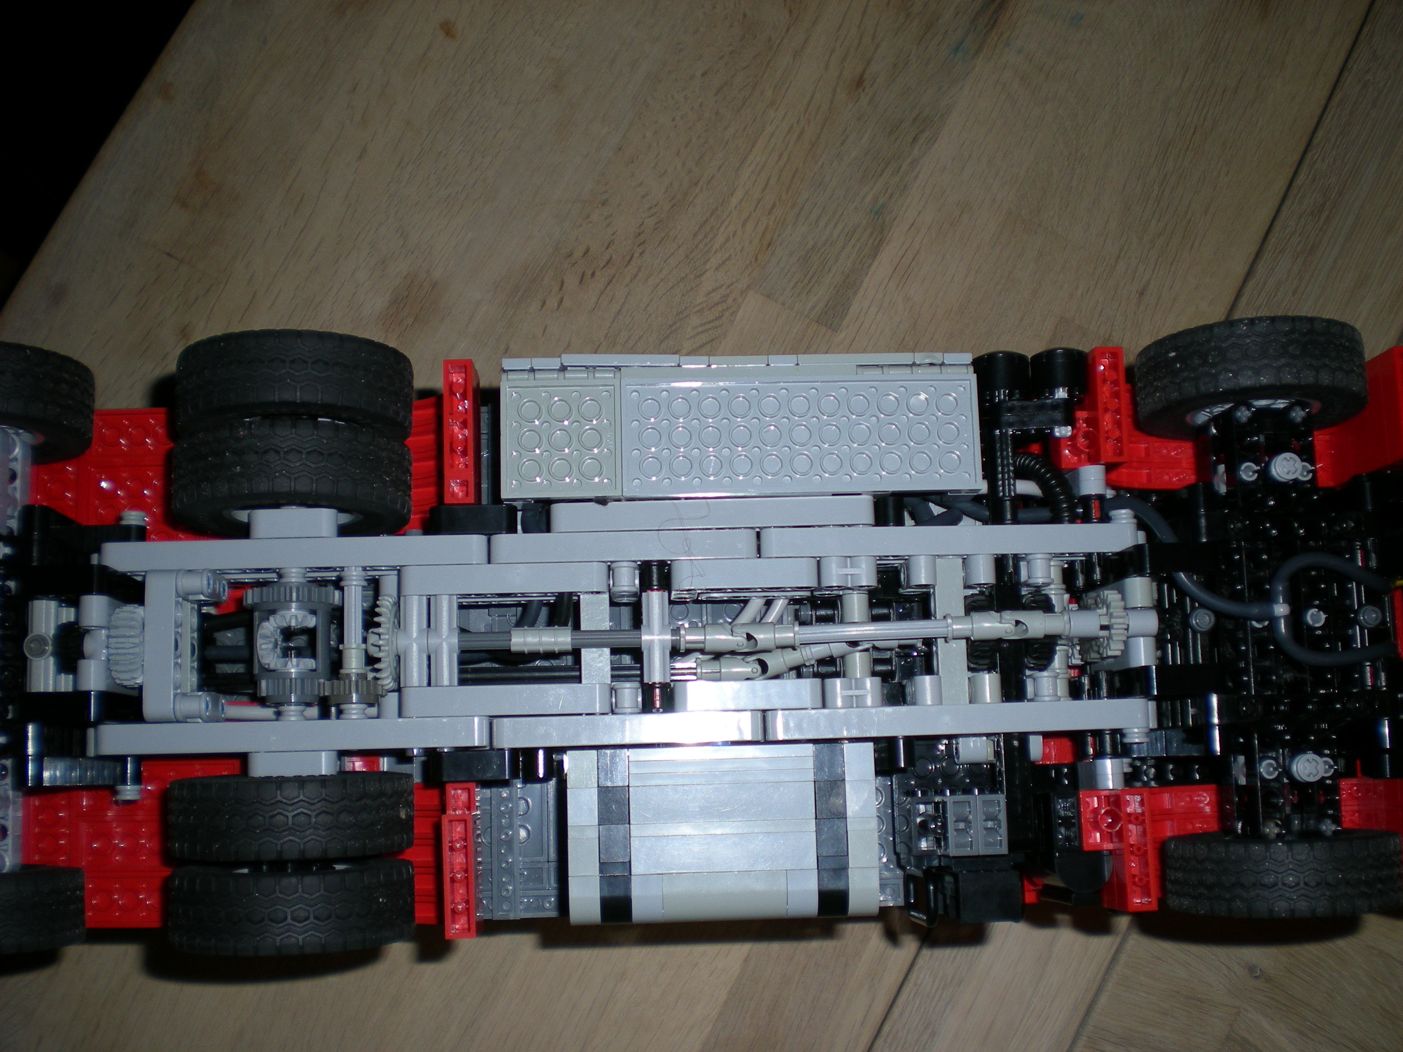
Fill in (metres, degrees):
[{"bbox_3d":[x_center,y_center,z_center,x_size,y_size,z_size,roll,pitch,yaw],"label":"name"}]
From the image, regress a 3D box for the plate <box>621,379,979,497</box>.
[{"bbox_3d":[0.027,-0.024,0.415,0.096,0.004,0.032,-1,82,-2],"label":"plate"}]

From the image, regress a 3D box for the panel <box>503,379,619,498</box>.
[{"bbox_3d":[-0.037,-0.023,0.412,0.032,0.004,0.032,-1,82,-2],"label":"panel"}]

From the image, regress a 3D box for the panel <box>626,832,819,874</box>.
[{"bbox_3d":[0.006,0.085,0.401,0.048,0.008,0.010,-1,82,-2],"label":"panel"}]

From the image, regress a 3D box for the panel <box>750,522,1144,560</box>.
[{"bbox_3d":[0.068,0.004,0.417,0.104,0.008,0.008,-1,81,-3],"label":"panel"}]

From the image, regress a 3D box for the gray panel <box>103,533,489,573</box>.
[{"bbox_3d":[-0.108,0.008,0.409,0.104,0.008,0.008,-1,81,-3],"label":"gray panel"}]

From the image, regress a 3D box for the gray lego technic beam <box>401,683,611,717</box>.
[{"bbox_3d":[-0.052,0.046,0.409,0.056,0.008,0.008,-1,82,-2],"label":"gray lego technic beam"}]

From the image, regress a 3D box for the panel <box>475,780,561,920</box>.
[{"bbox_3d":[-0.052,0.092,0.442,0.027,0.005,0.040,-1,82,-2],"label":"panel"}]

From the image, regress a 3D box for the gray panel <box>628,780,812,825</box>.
[{"bbox_3d":[0.005,0.073,0.405,0.048,0.008,0.010,-1,81,-3],"label":"gray panel"}]

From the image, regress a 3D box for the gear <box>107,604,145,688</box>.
[{"bbox_3d":[-0.151,0.032,0.408,0.008,0.022,0.022,-1,82,-2],"label":"gear"}]

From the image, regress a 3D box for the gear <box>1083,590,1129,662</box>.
[{"bbox_3d":[0.109,0.027,0.420,0.011,0.019,0.019,-1,82,-2],"label":"gear"}]

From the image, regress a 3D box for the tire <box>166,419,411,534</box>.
[{"bbox_3d":[-0.110,-0.013,0.416,0.062,0.062,0.020,-1,82,-2],"label":"tire"}]

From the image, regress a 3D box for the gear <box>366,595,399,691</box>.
[{"bbox_3d":[-0.084,0.031,0.407,0.008,0.025,0.025,-1,81,-3],"label":"gear"}]

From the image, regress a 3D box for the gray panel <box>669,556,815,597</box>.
[{"bbox_3d":[0.011,0.013,0.413,0.040,0.008,0.008,-1,81,-3],"label":"gray panel"}]

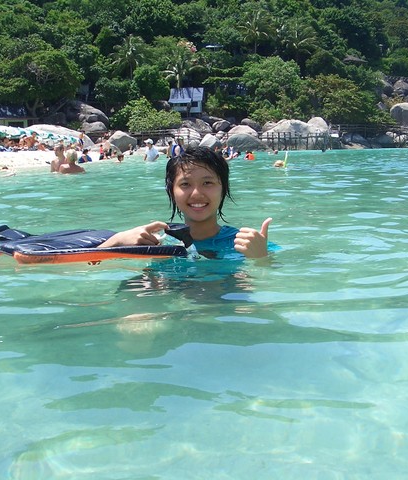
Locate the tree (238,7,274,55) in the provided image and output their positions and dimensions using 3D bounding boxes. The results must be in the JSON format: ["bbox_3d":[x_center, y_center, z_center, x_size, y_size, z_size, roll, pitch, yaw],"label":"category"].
[{"bbox_3d":[9.411,-37.107,116.000,6.450,8.780,6.450,0,8,5],"label":"tree"}]

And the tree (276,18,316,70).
[{"bbox_3d":[15.438,-32.462,108.000,6.680,8.850,6.500,-1,8,0],"label":"tree"}]

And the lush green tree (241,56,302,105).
[{"bbox_3d":[9.179,-21.351,88.000,8.430,7.210,7.590,0,8,6],"label":"lush green tree"}]

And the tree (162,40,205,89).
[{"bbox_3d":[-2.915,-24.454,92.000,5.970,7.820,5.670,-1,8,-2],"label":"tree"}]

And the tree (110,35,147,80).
[{"bbox_3d":[-11.434,-27.563,98.000,5.450,7.120,5.600,-1,8,0],"label":"tree"}]

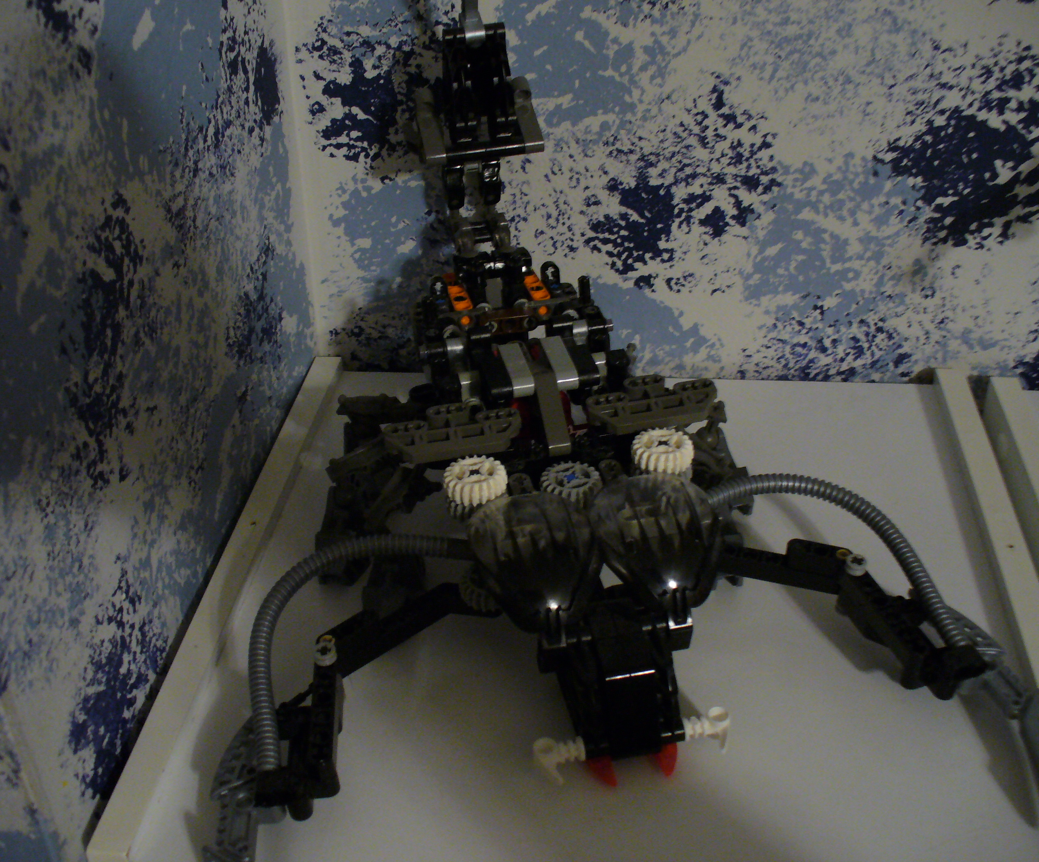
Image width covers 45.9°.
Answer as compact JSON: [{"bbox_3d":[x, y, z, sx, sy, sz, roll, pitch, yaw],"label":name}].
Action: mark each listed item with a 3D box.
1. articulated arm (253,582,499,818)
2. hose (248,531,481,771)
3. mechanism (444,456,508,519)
[{"bbox_3d":[-0.045,0.085,0.399,0.086,0.034,0.062,-7,35,-9],"label":"articulated arm"},{"bbox_3d":[-0.047,0.068,0.396,0.079,0.042,0.063,-7,35,-9],"label":"hose"},{"bbox_3d":[-0.014,0.020,0.416,0.022,0.015,0.022,-6,30,3],"label":"mechanism"}]

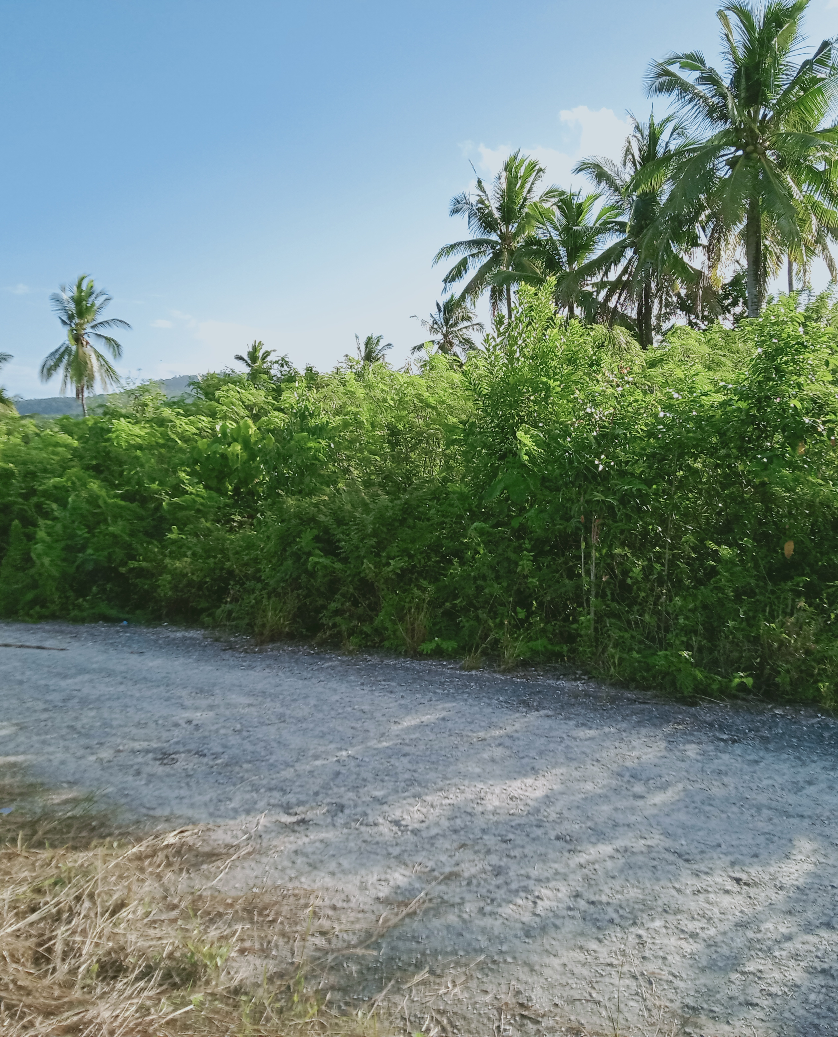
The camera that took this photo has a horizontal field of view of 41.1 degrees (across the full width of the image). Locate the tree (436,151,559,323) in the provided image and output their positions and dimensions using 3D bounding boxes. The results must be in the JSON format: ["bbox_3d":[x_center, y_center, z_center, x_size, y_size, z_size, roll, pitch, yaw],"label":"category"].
[{"bbox_3d":[3.291,-7.286,47.114,5.360,16.250,5.360,0,1,0],"label":"tree"}]

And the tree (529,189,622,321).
[{"bbox_3d":[6.332,-6.492,47.103,4.540,14.660,4.540,0,1,0],"label":"tree"}]

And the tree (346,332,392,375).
[{"bbox_3d":[-3.438,-6.437,80.095,4.640,13.630,4.640,0,1,0],"label":"tree"}]

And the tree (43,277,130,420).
[{"bbox_3d":[-18.533,-6.437,62.099,4.790,14.130,4.790,0,1,0],"label":"tree"}]

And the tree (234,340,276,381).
[{"bbox_3d":[-12.437,-6.640,85.097,4.270,13.890,4.270,0,1,0],"label":"tree"}]

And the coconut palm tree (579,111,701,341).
[{"bbox_3d":[7.652,-6.408,38.103,4.770,14.750,4.770,0,1,0],"label":"coconut palm tree"}]

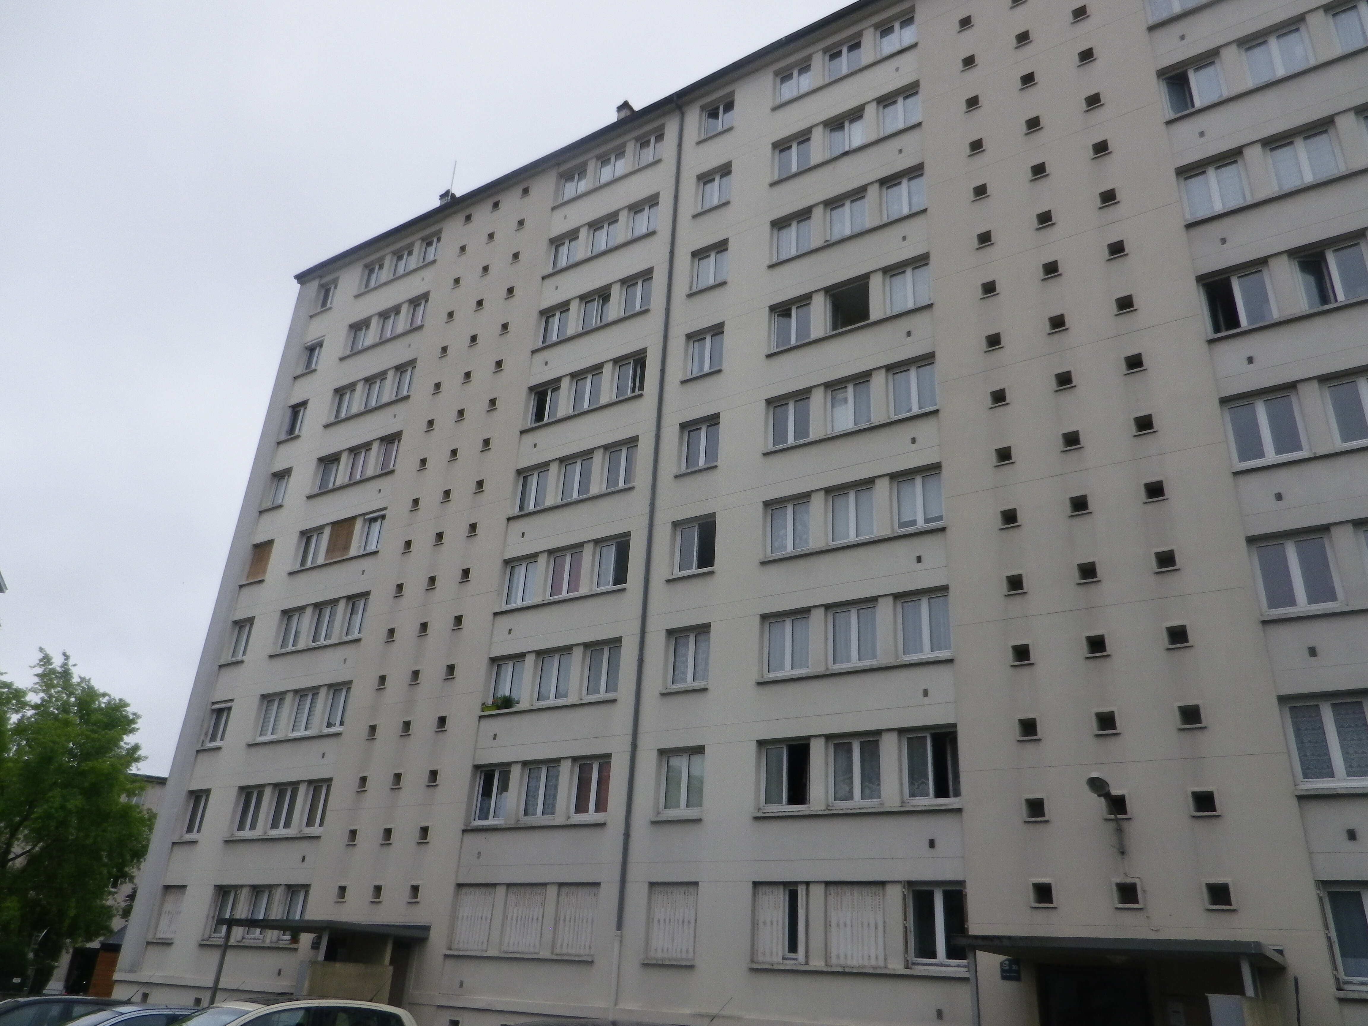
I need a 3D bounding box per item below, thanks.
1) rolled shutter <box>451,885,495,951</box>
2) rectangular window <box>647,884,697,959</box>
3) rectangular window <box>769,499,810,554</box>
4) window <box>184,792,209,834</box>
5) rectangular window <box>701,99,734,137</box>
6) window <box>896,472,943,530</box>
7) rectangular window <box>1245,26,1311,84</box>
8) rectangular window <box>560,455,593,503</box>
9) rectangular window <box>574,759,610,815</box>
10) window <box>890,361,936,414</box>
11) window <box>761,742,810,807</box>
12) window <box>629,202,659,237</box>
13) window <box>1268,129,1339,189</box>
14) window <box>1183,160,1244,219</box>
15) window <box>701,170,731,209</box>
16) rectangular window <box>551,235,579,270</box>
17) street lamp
[{"bbox_3d":[-4.818,9.285,22.625,1.110,1.387,0.080,-12,-29,31],"label":"rolled shutter"},{"bbox_3d":[-0.194,8.097,19.662,1.170,1.370,0.120,-13,-30,31],"label":"rectangular window"},{"bbox_3d":[2.359,0.328,21.945,1.108,1.289,0.140,-13,-30,31],"label":"rectangular window"},{"bbox_3d":[-14.640,9.082,29.876,1.108,1.289,0.140,-13,-30,31],"label":"window"},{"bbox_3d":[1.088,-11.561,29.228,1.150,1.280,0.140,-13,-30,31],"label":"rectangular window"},{"bbox_3d":[4.919,-0.254,20.684,1.130,1.240,0.120,-13,-29,31],"label":"window"},{"bbox_3d":[11.936,-9.126,19.848,1.108,1.289,0.140,-13,-30,31],"label":"rectangular window"},{"bbox_3d":[-2.769,-0.937,26.347,1.167,1.251,0.120,-13,-30,31],"label":"rectangular window"},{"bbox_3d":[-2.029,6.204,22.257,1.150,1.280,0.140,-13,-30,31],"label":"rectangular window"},{"bbox_3d":[5.027,-2.702,21.569,1.108,1.289,0.140,-13,-30,31],"label":"window"},{"bbox_3d":[2.049,5.229,19.604,1.108,1.289,0.140,-13,-30,31],"label":"window"},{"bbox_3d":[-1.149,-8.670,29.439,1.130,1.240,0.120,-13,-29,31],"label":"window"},{"bbox_3d":[11.764,-6.672,18.688,1.108,1.289,0.140,-13,-30,31],"label":"window"},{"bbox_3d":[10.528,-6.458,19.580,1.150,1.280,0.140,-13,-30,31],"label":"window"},{"bbox_3d":[0.937,-9.002,27.884,1.108,1.289,0.140,-13,-30,31],"label":"window"},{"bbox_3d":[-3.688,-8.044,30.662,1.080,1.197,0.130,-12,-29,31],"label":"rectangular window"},{"bbox_3d":[6.586,4.672,15.304,0.400,1.080,1.420,-13,-30,31],"label":"street lamp"}]

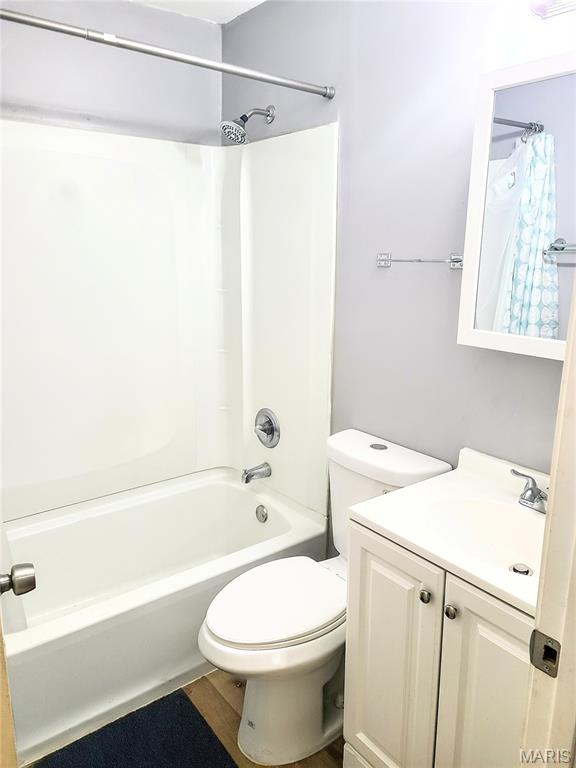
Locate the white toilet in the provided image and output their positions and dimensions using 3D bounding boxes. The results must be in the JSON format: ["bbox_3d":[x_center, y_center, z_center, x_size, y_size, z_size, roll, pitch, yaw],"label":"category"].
[{"bbox_3d":[0.063,0.673,1.804,0.763,0.860,0.441,-10,17,-37],"label":"white toilet"}]

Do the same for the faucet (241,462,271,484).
[{"bbox_3d":[-0.148,0.398,2.561,0.139,0.071,0.059,-10,17,-37],"label":"faucet"}]

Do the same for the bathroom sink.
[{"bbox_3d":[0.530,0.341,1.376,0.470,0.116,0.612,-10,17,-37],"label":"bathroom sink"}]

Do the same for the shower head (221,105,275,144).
[{"bbox_3d":[-0.152,-0.985,2.185,0.217,0.152,0.118,-10,17,-37],"label":"shower head"}]

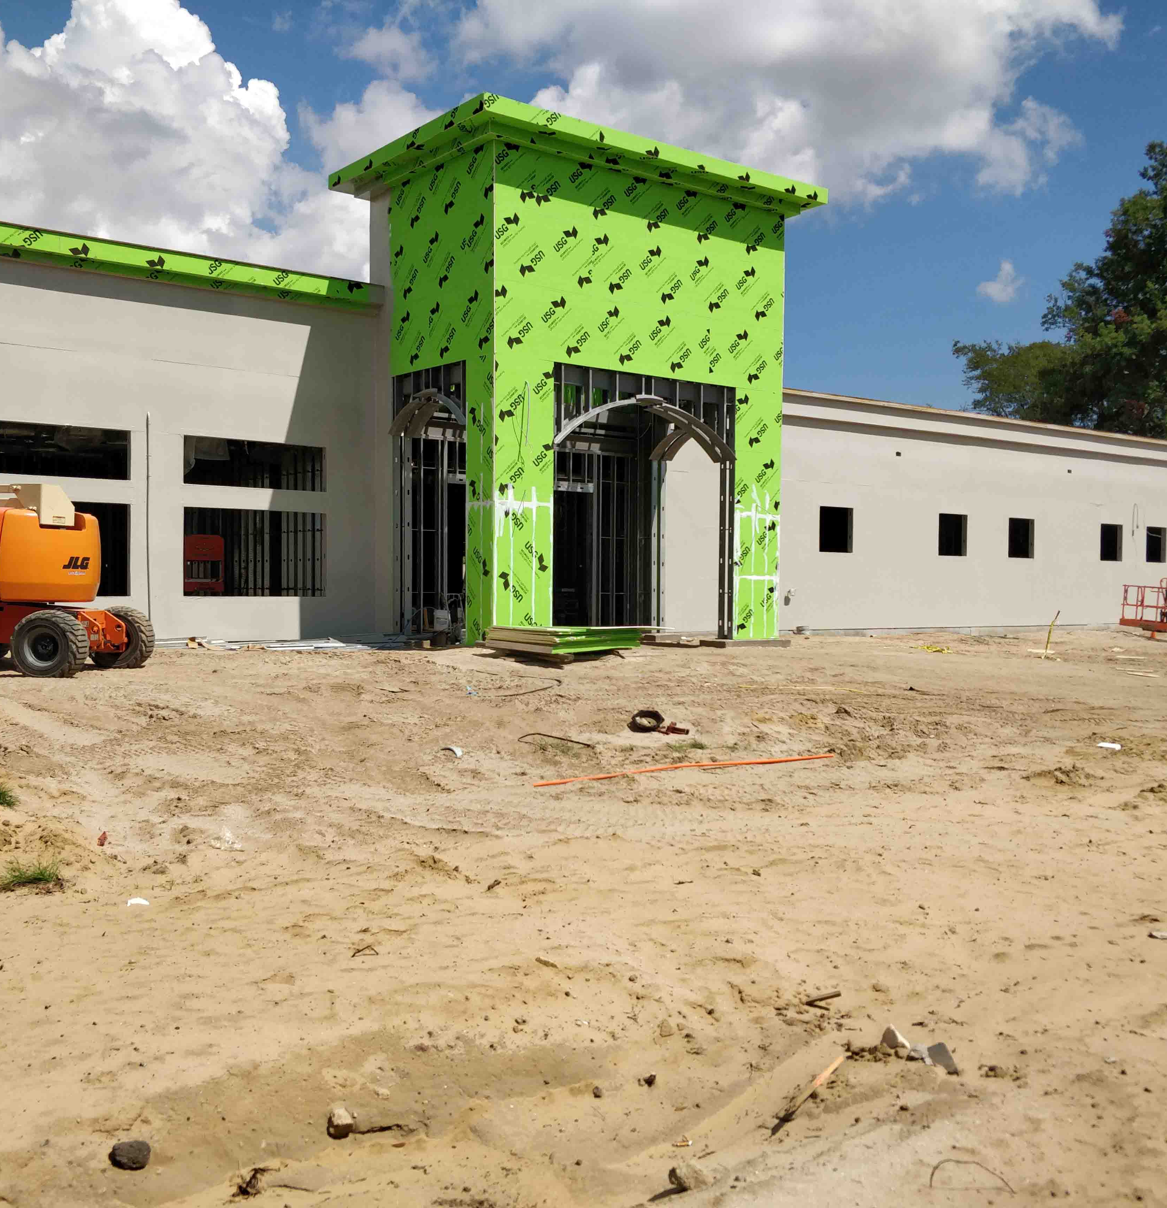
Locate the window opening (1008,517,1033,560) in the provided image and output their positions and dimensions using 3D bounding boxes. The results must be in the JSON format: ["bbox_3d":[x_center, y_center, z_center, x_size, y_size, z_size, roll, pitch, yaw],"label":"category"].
[{"bbox_3d":[13.169,-1.967,33.759,1.225,1.190,0.200,0,1,-33],"label":"window opening"}]

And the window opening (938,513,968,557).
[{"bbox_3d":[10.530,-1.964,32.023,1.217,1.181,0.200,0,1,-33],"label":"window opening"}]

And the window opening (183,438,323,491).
[{"bbox_3d":[-5.996,-2.568,20.350,2.650,0.860,0.180,-1,1,-36],"label":"window opening"}]

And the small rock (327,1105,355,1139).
[{"bbox_3d":[-0.696,1.486,3.200,0.075,0.060,0.070,0,1,0],"label":"small rock"}]

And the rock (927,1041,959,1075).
[{"bbox_3d":[1.103,1.393,3.424,0.090,0.068,0.075,1,1,18],"label":"rock"}]

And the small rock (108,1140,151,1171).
[{"bbox_3d":[-1.168,1.423,2.883,0.103,0.050,0.068,0,1,-22],"label":"small rock"}]

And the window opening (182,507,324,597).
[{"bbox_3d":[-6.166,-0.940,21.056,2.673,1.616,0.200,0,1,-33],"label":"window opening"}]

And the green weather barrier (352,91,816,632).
[{"bbox_3d":[0.080,-3.800,22.500,8.000,8.950,4.900,-1,1,-36],"label":"green weather barrier"}]

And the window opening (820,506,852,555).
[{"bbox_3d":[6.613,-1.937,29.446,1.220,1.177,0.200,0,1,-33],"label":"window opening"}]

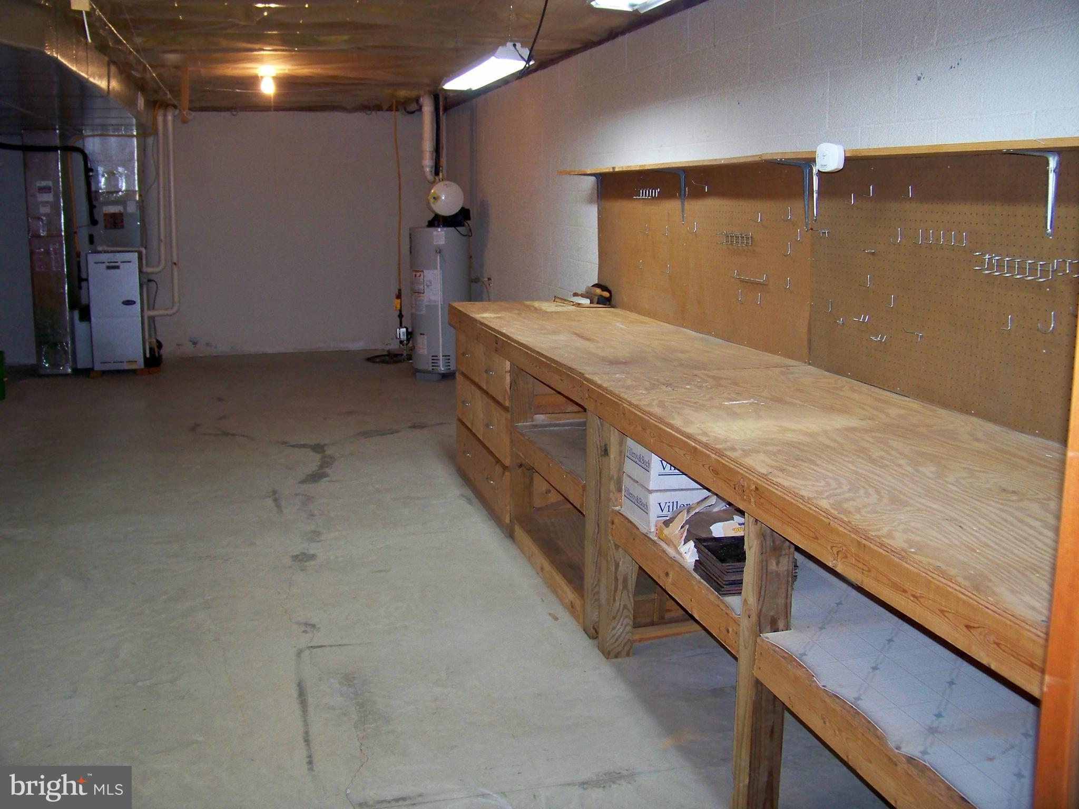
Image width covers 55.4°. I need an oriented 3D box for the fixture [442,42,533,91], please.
[{"bbox_3d":[-0.284,-1.643,5.016,0.175,0.080,1.230,-3,12,-16],"label":"fixture"}]

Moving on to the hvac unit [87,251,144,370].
[{"bbox_3d":[-3.682,-0.856,9.036,0.420,0.985,0.700,-3,12,-16],"label":"hvac unit"}]

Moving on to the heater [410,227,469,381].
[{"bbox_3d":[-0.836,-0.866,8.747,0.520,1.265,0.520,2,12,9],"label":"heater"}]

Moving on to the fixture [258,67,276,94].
[{"bbox_3d":[-1.780,-2.115,6.713,0.115,0.165,0.115,-3,12,-16],"label":"fixture"}]

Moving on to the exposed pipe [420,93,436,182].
[{"bbox_3d":[-0.914,-2.189,8.451,0.120,0.720,0.110,-3,12,-16],"label":"exposed pipe"}]

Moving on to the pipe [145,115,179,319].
[{"bbox_3d":[-3.263,-1.655,8.896,0.260,1.770,0.100,-3,12,-16],"label":"pipe"}]

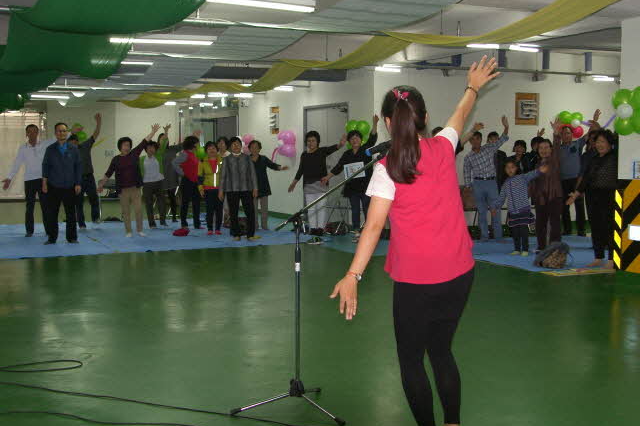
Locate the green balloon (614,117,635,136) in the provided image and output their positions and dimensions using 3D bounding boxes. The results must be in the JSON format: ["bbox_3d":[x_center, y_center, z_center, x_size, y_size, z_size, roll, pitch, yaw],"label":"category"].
[{"bbox_3d":[3.257,-0.931,8.900,0.210,0.205,0.210,2,5,20],"label":"green balloon"}]

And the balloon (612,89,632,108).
[{"bbox_3d":[3.239,-1.216,8.900,0.210,0.205,0.210,2,4,20],"label":"balloon"}]

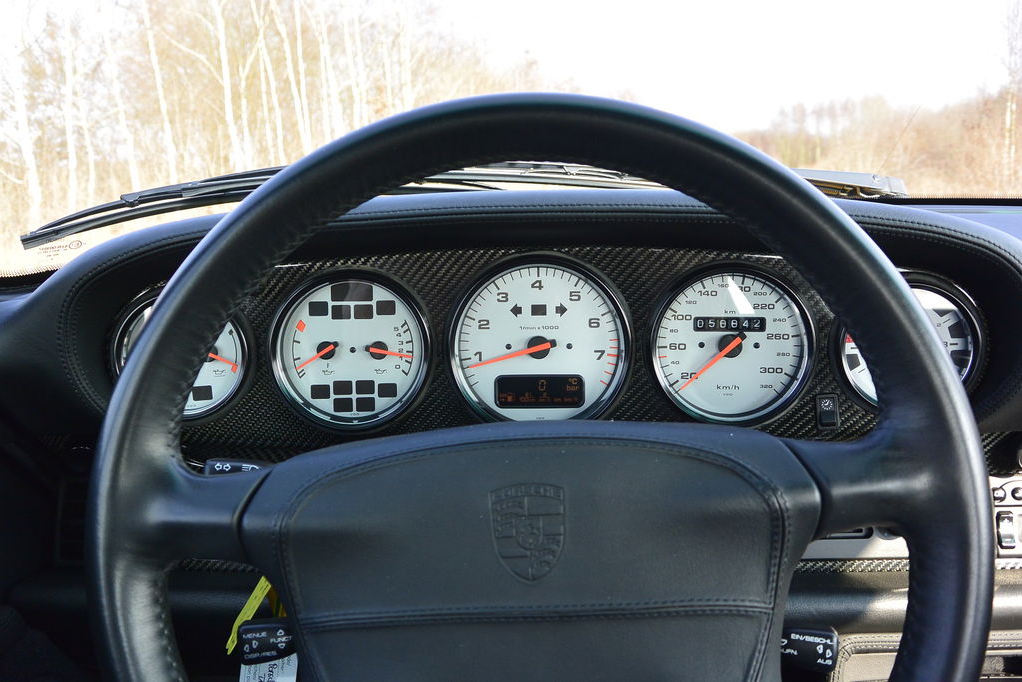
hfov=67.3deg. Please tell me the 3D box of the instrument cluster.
[{"bbox_3d":[0.025,0.003,0.560,0.608,0.130,0.070,-1,-2,1],"label":"instrument cluster"}]

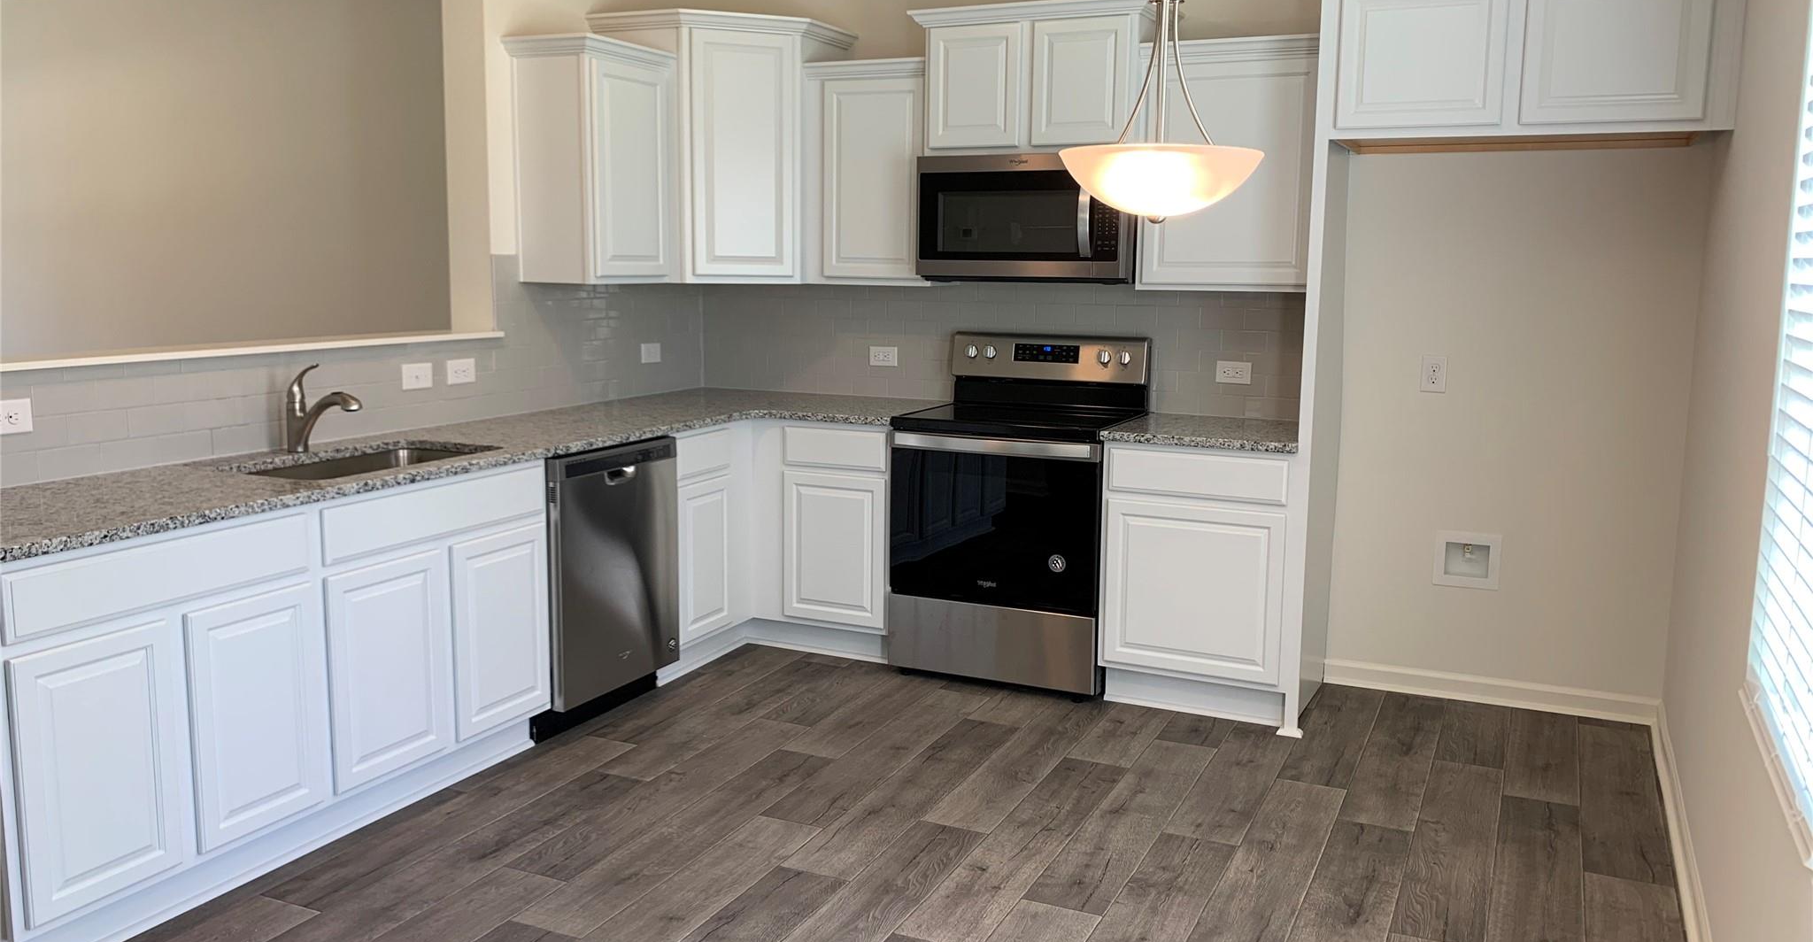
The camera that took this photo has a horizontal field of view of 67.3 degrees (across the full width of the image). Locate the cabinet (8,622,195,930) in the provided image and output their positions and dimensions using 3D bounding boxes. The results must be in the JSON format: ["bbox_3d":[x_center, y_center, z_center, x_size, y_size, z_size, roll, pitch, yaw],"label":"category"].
[{"bbox_3d":[-1.822,0.571,2.802,0.500,0.529,0.320,5,10,25],"label":"cabinet"}]

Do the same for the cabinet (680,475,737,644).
[{"bbox_3d":[-0.972,0.284,4.862,0.608,0.550,0.330,5,10,24],"label":"cabinet"}]

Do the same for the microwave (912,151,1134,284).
[{"bbox_3d":[0.460,-0.902,4.862,0.759,0.435,0.405,5,10,24],"label":"microwave"}]

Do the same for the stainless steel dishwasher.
[{"bbox_3d":[-1.162,0.340,4.433,0.608,0.872,0.601,5,10,24],"label":"stainless steel dishwasher"}]

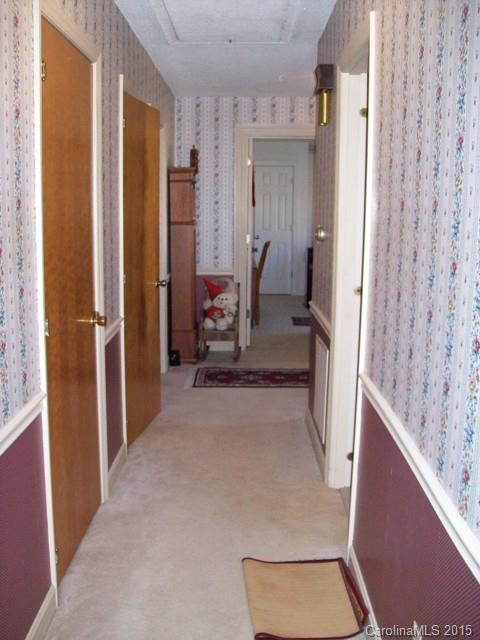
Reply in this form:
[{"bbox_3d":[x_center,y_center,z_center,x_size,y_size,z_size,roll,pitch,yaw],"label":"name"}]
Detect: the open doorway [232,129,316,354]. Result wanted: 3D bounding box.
[{"bbox_3d":[0.397,-0.765,6.531,0.900,2.200,0.140,1,10,0],"label":"open doorway"}]

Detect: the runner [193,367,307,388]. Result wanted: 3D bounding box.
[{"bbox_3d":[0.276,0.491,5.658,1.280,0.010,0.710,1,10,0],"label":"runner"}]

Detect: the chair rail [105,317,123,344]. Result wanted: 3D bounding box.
[{"bbox_3d":[-0.649,0.058,3.483,0.025,0.060,0.520,1,10,0],"label":"chair rail"}]

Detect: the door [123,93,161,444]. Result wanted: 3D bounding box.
[{"bbox_3d":[-0.612,-0.304,4.162,0.038,2.030,0.700,2,10,10],"label":"door"}]

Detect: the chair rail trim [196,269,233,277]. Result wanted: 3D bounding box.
[{"bbox_3d":[-0.292,-0.460,6.535,0.450,0.060,0.025,1,10,0],"label":"chair rail trim"}]

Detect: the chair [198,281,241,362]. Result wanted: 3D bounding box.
[{"bbox_3d":[-0.189,0.021,6.333,0.400,0.700,0.470,1,10,0],"label":"chair"}]

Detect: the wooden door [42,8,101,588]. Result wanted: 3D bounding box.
[{"bbox_3d":[-0.681,-0.061,2.714,0.038,2.030,0.720,1,10,0],"label":"wooden door"}]

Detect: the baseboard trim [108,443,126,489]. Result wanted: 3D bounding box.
[{"bbox_3d":[-0.662,0.785,3.616,0.016,0.088,0.540,1,10,0],"label":"baseboard trim"}]

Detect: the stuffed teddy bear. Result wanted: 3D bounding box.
[{"bbox_3d":[-0.173,-0.144,6.265,0.330,0.460,0.250,1,10,0],"label":"stuffed teddy bear"}]

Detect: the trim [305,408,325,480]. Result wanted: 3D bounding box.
[{"bbox_3d":[0.457,0.727,4.044,0.016,0.088,1.090,1,10,0],"label":"trim"}]

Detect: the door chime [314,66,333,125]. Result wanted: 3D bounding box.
[{"bbox_3d":[0.446,-1.192,3.588,0.085,0.315,0.180,1,10,0],"label":"door chime"}]

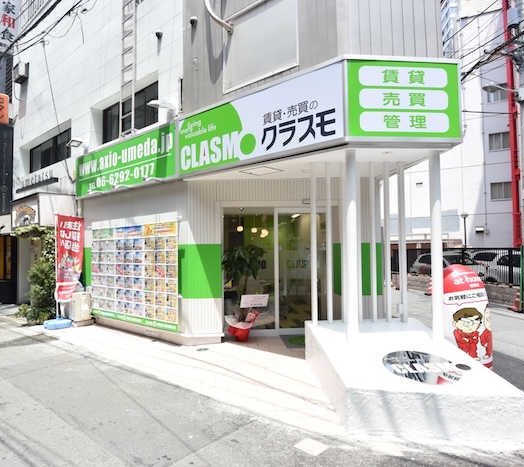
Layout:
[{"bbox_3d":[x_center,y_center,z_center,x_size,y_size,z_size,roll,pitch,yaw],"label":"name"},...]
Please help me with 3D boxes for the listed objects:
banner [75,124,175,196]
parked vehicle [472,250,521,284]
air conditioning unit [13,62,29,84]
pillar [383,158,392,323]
[{"bbox_3d":[-2.670,-1.300,6.596,3.350,0.850,0.120,-2,-3,38],"label":"banner"},{"bbox_3d":[9.950,1.403,13.500,4.100,1.480,1.680,-1,-2,2],"label":"parked vehicle"},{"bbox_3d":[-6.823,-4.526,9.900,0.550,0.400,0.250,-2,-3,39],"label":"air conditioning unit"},{"bbox_3d":[1.696,0.121,4.720,0.065,2.150,0.065,0,-2,-3],"label":"pillar"}]

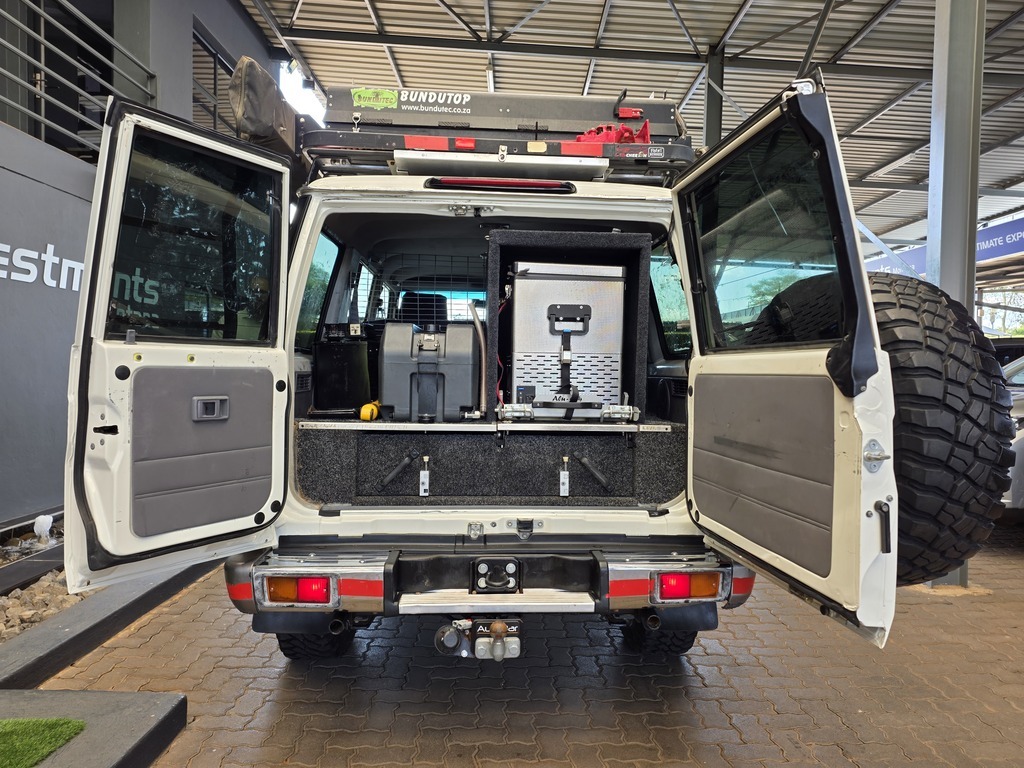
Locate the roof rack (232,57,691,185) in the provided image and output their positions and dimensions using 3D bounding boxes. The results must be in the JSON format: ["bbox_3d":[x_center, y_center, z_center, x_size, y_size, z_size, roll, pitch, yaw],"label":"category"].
[{"bbox_3d":[-0.218,-0.861,3.198,1.500,0.380,2.000,1,1,-4],"label":"roof rack"}]

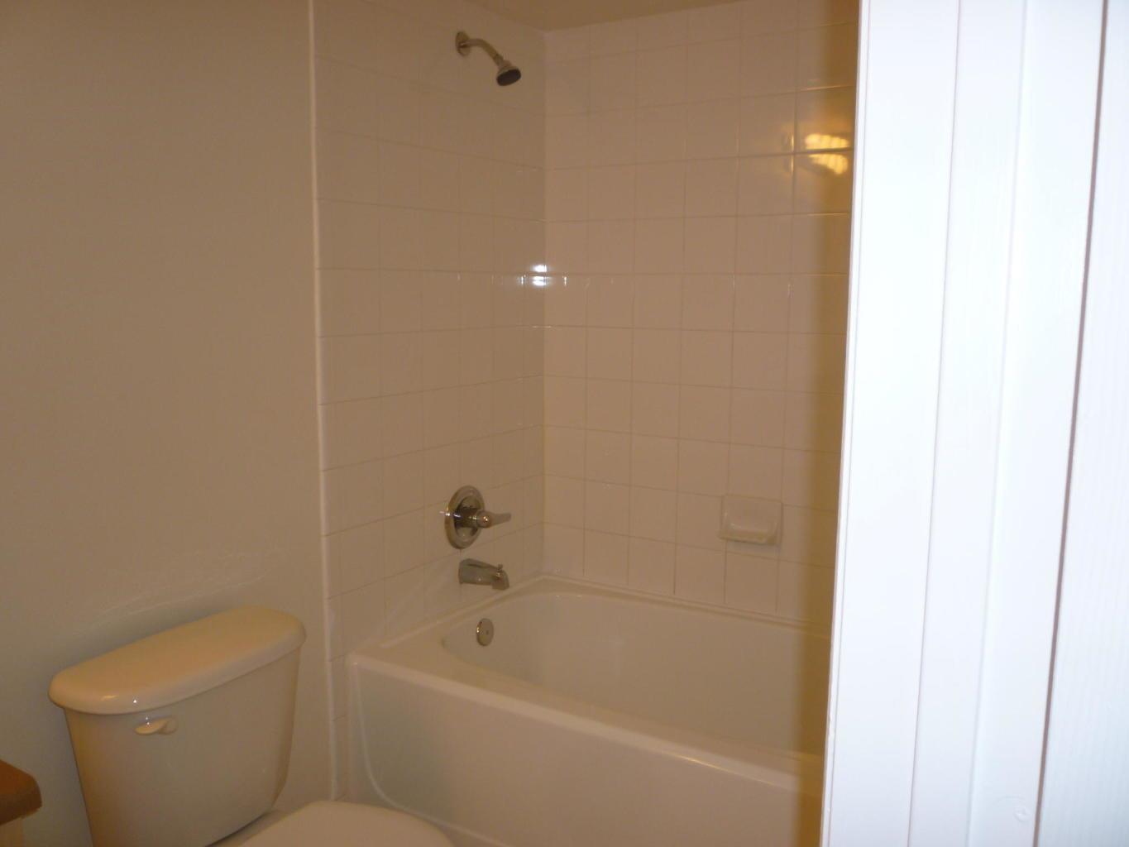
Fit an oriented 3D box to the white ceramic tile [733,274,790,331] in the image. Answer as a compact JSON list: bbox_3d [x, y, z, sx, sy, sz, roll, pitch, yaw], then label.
[{"bbox_3d":[0.527,-0.320,2.531,0.152,0.152,0.009,5,9,32],"label":"white ceramic tile"}]

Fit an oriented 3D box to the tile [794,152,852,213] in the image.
[{"bbox_3d":[0.659,-0.613,2.407,0.152,0.152,0.009,5,9,32],"label":"tile"}]

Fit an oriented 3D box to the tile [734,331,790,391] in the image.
[{"bbox_3d":[0.526,-0.168,2.552,0.152,0.152,0.009,5,9,32],"label":"tile"}]

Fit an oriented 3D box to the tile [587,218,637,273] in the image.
[{"bbox_3d":[0.136,-0.507,2.723,0.152,0.152,0.010,6,10,32],"label":"tile"}]

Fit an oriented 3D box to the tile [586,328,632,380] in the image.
[{"bbox_3d":[0.135,-0.204,2.788,0.152,0.152,0.008,5,9,32],"label":"tile"}]

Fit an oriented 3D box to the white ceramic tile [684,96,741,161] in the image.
[{"bbox_3d":[0.399,-0.787,2.536,0.152,0.152,0.009,6,10,32],"label":"white ceramic tile"}]

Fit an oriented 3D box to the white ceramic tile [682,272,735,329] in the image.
[{"bbox_3d":[0.394,-0.331,2.583,0.152,0.152,0.010,6,10,32],"label":"white ceramic tile"}]

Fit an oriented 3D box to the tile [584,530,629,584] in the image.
[{"bbox_3d":[0.130,0.398,2.858,0.149,0.142,0.010,6,10,32],"label":"tile"}]

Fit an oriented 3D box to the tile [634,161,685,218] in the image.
[{"bbox_3d":[0.268,-0.646,2.634,0.151,0.151,0.010,5,9,32],"label":"tile"}]

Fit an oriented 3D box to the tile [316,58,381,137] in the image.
[{"bbox_3d":[-0.489,-0.728,2.119,0.010,0.152,0.186,6,10,32],"label":"tile"}]

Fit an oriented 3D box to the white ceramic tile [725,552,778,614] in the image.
[{"bbox_3d":[0.516,0.439,2.610,0.152,0.152,0.010,6,10,32],"label":"white ceramic tile"}]

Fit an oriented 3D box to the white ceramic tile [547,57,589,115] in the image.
[{"bbox_3d":[0.012,-0.970,2.747,0.150,0.149,0.010,6,10,32],"label":"white ceramic tile"}]

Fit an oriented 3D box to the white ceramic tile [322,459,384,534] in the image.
[{"bbox_3d":[-0.502,0.174,2.273,0.009,0.152,0.183,6,10,32],"label":"white ceramic tile"}]

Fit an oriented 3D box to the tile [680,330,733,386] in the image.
[{"bbox_3d":[0.394,-0.179,2.623,0.152,0.152,0.009,6,10,32],"label":"tile"}]

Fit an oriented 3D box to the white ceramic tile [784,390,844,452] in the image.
[{"bbox_3d":[0.654,-0.003,2.487,0.152,0.152,0.008,5,9,32],"label":"white ceramic tile"}]

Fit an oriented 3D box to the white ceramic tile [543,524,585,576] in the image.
[{"bbox_3d":[0.000,0.391,2.953,0.151,0.152,0.008,5,9,32],"label":"white ceramic tile"}]

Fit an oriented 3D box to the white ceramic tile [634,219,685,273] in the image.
[{"bbox_3d":[0.268,-0.497,2.672,0.152,0.152,0.009,5,9,32],"label":"white ceramic tile"}]

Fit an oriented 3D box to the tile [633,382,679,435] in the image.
[{"bbox_3d":[0.262,-0.039,2.714,0.149,0.149,0.010,6,10,32],"label":"tile"}]

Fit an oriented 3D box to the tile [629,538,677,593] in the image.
[{"bbox_3d":[0.261,0.415,2.801,0.152,0.147,0.009,5,9,32],"label":"tile"}]

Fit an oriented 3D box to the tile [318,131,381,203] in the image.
[{"bbox_3d":[-0.496,-0.584,2.153,0.010,0.151,0.185,6,10,32],"label":"tile"}]

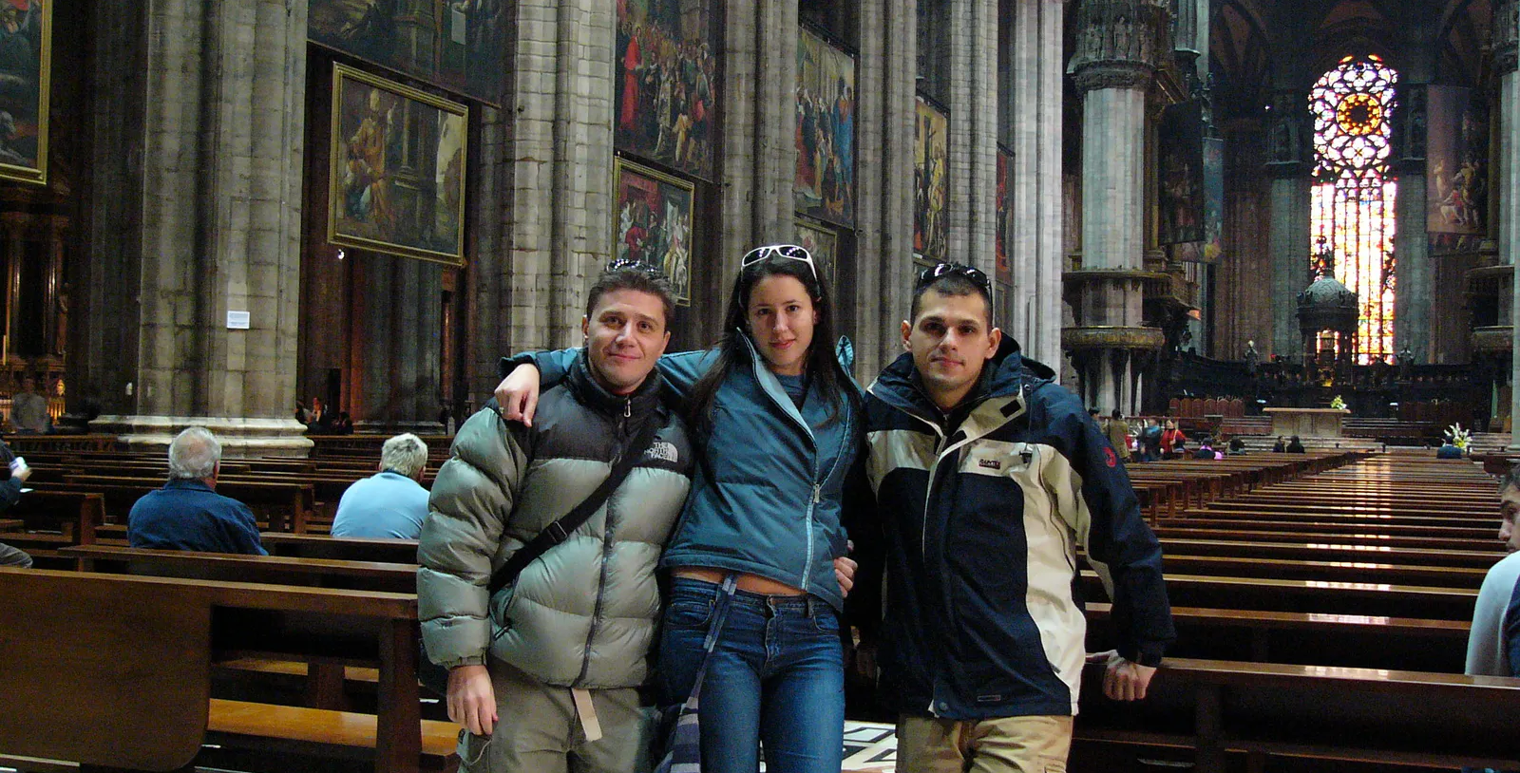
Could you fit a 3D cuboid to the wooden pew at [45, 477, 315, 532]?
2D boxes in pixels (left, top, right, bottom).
[{"bbox_3d":[-3.915,1.105,12.250,2.200,0.920,0.680,1,-1,21],"label":"wooden pew"}]

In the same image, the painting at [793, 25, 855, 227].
[{"bbox_3d":[1.440,-6.719,46.456,0.150,4.700,5.900,1,-1,21],"label":"painting"}]

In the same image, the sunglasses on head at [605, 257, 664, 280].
[{"bbox_3d":[-0.244,-0.204,3.570,0.145,0.140,0.050,7,42,1],"label":"sunglasses on head"}]

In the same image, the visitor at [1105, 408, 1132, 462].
[{"bbox_3d":[8.153,1.465,41.000,0.500,1.760,0.340,1,-1,21],"label":"visitor"}]

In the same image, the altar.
[{"bbox_3d":[23.413,1.567,77.000,3.700,1.180,1.350,1,-1,21],"label":"altar"}]

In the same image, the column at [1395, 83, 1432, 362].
[{"bbox_3d":[40.993,-7.420,113.000,2.900,22.600,2.900,1,-1,21],"label":"column"}]

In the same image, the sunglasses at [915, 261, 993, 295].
[{"bbox_3d":[0.363,-0.172,3.370,0.148,0.055,0.150,-1,-42,3],"label":"sunglasses"}]

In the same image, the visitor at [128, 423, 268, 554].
[{"bbox_3d":[-1.887,0.821,6.505,0.500,1.340,0.750,1,-1,21],"label":"visitor"}]

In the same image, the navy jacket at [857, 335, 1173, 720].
[{"bbox_3d":[0.477,0.266,3.400,0.600,0.730,0.360,1,-1,13],"label":"navy jacket"}]

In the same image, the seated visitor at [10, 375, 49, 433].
[{"bbox_3d":[-10.741,0.813,26.500,0.520,1.800,0.360,1,-1,6],"label":"seated visitor"}]

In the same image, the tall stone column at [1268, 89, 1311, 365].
[{"bbox_3d":[33.830,-7.517,115.000,2.900,22.600,2.900,1,-1,21],"label":"tall stone column"}]

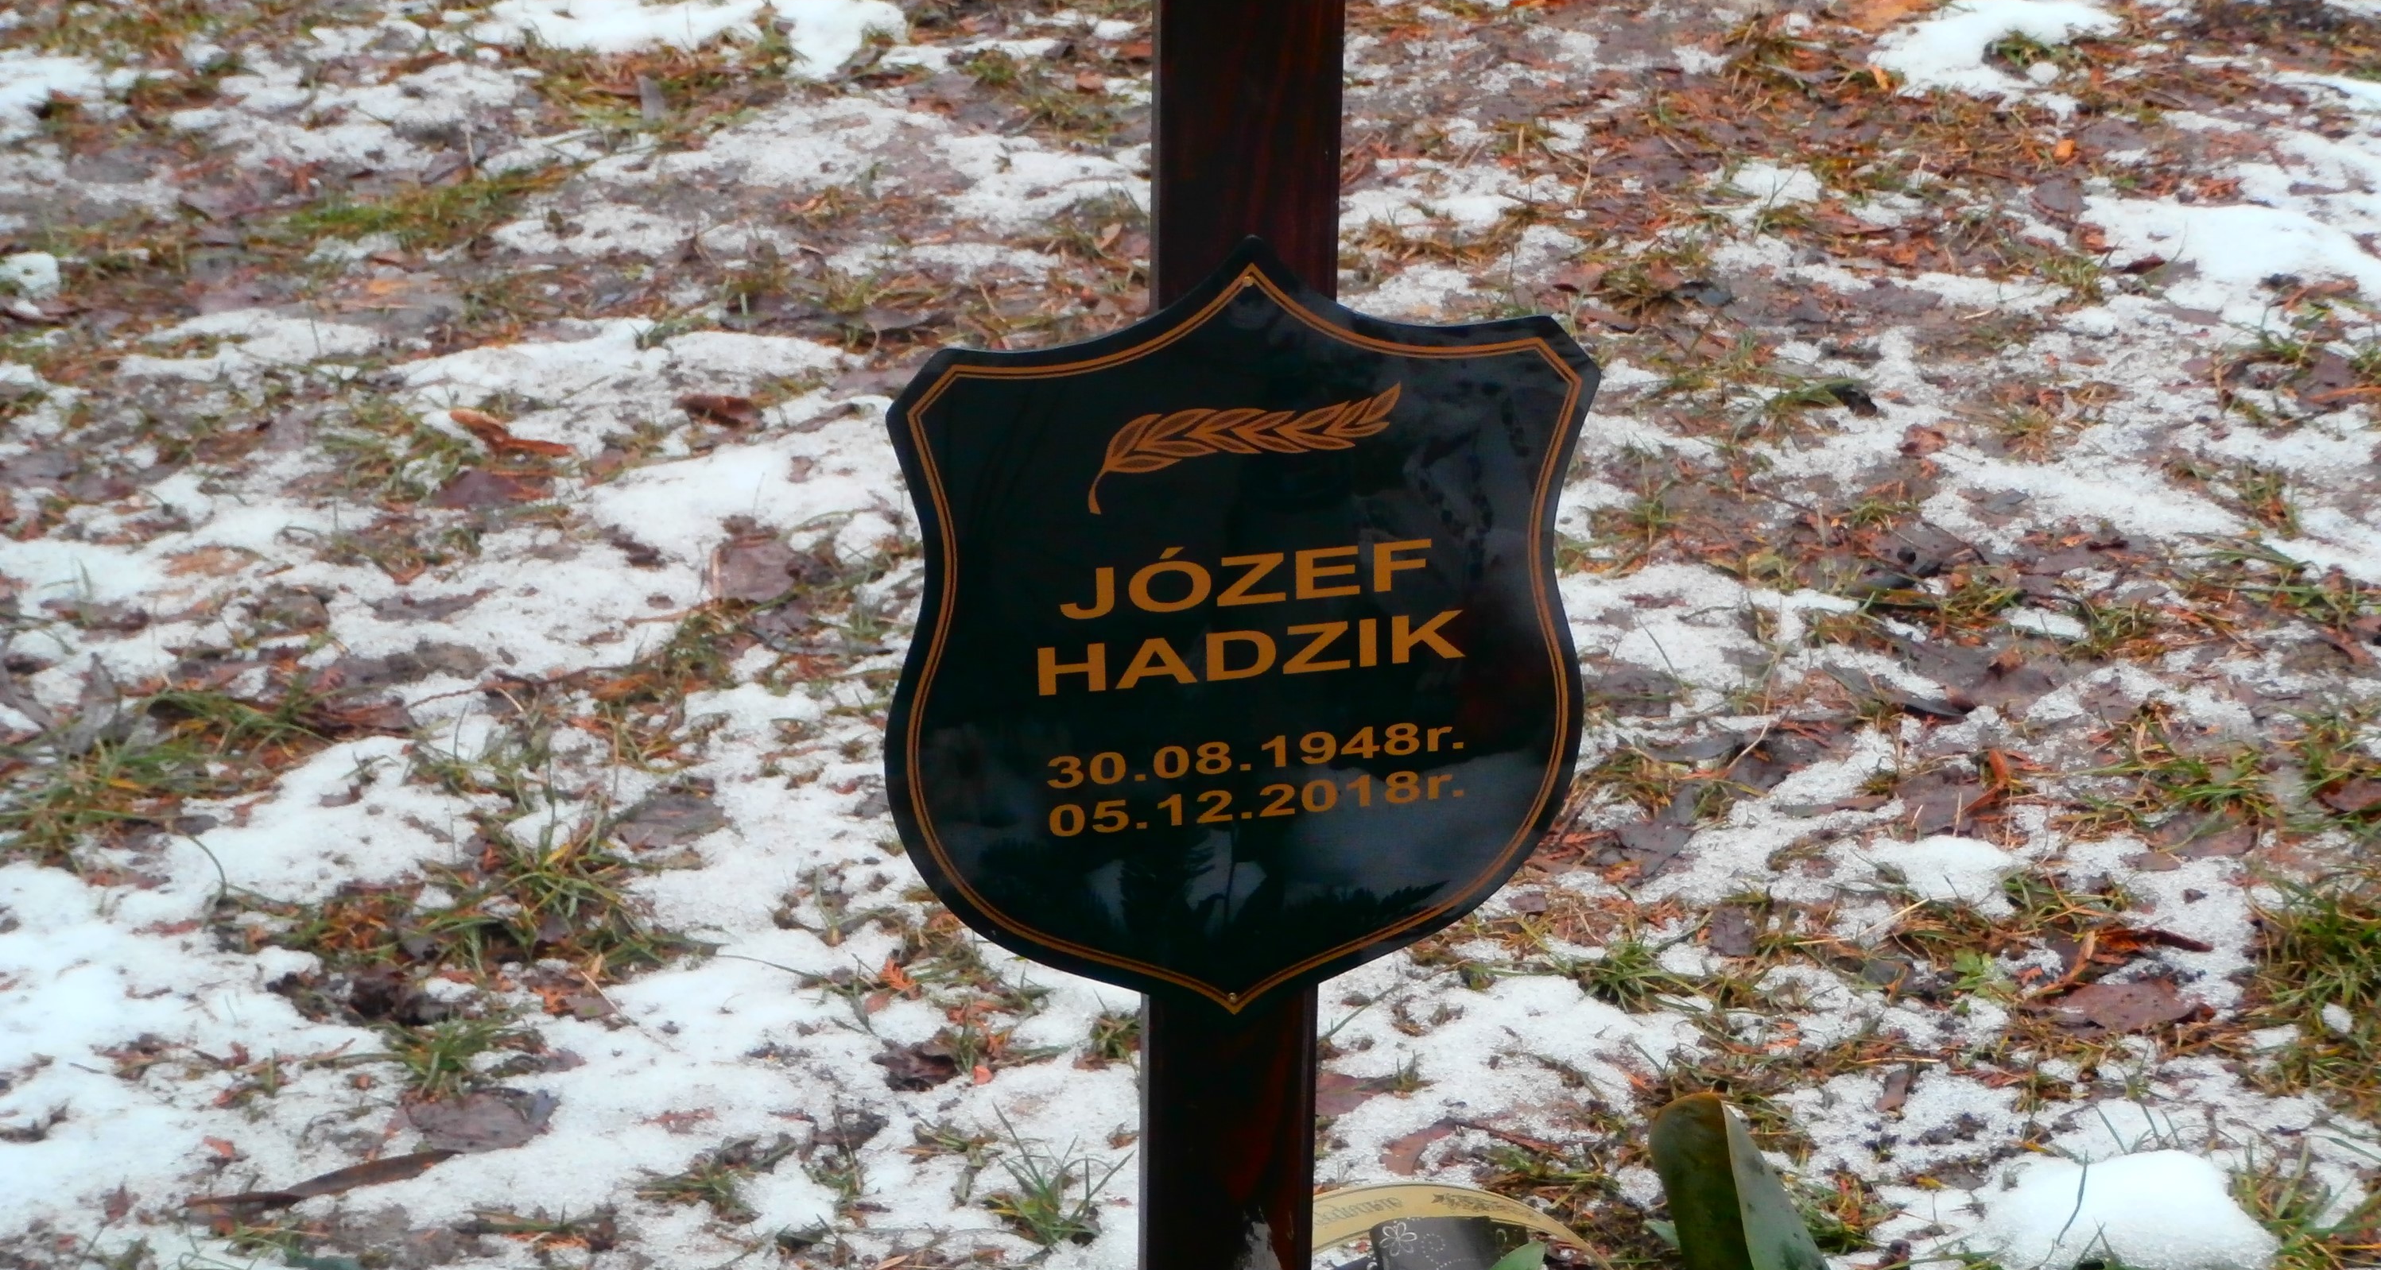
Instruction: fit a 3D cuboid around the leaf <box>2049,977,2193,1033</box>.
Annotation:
[{"bbox_3d":[0.463,0.184,2.938,0.070,0.011,0.040,1,27,0],"label":"leaf"}]

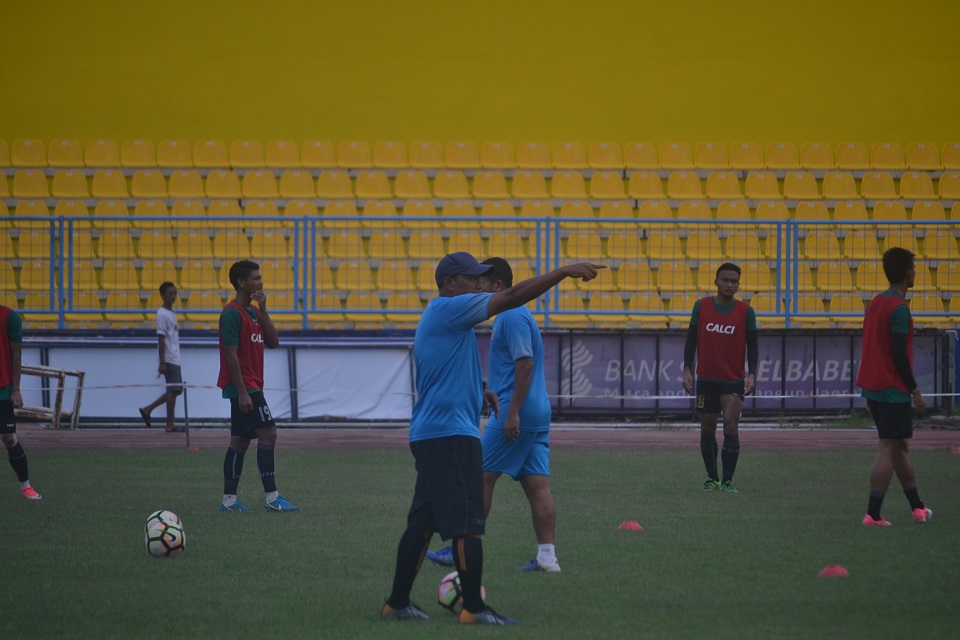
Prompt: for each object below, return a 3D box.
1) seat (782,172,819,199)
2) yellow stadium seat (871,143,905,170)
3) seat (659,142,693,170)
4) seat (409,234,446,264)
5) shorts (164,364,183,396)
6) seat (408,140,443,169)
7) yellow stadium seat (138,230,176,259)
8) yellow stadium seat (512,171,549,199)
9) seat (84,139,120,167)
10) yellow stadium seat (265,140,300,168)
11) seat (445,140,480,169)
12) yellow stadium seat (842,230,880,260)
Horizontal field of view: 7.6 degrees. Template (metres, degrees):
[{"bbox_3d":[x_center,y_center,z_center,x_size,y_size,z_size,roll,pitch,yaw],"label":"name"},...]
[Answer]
[{"bbox_3d":[4.072,-1.706,91.392,0.440,0.350,0.420,0,0,-5],"label":"seat"},{"bbox_3d":[5.334,-2.127,93.930,0.455,0.355,0.410,0,0,-2],"label":"yellow stadium seat"},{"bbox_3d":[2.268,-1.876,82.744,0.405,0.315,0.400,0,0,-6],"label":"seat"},{"bbox_3d":[-0.640,-0.888,86.068,0.440,0.345,0.420,0,0,-3],"label":"seat"},{"bbox_3d":[-3.203,0.622,75.300,0.220,0.360,0.310,0,0,18],"label":"shorts"},{"bbox_3d":[-0.678,-2.058,89.547,0.450,0.350,0.420,0,0,-4],"label":"seat"},{"bbox_3d":[-4.085,-0.949,91.045,0.455,0.355,0.410,0,0,-8],"label":"yellow stadium seat"},{"bbox_3d":[0.623,-1.672,88.849,0.450,0.350,0.420,0,0,-4],"label":"yellow stadium seat"},{"bbox_3d":[-4.679,-2.076,89.232,0.450,0.350,0.420,0,0,-4],"label":"seat"},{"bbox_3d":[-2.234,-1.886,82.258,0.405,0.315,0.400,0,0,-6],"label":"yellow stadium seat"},{"bbox_3d":[-0.219,-2.125,92.882,0.450,0.355,0.420,0,0,-5],"label":"seat"},{"bbox_3d":[4.872,-0.950,91.814,0.455,0.355,0.410,0,0,-2],"label":"yellow stadium seat"}]

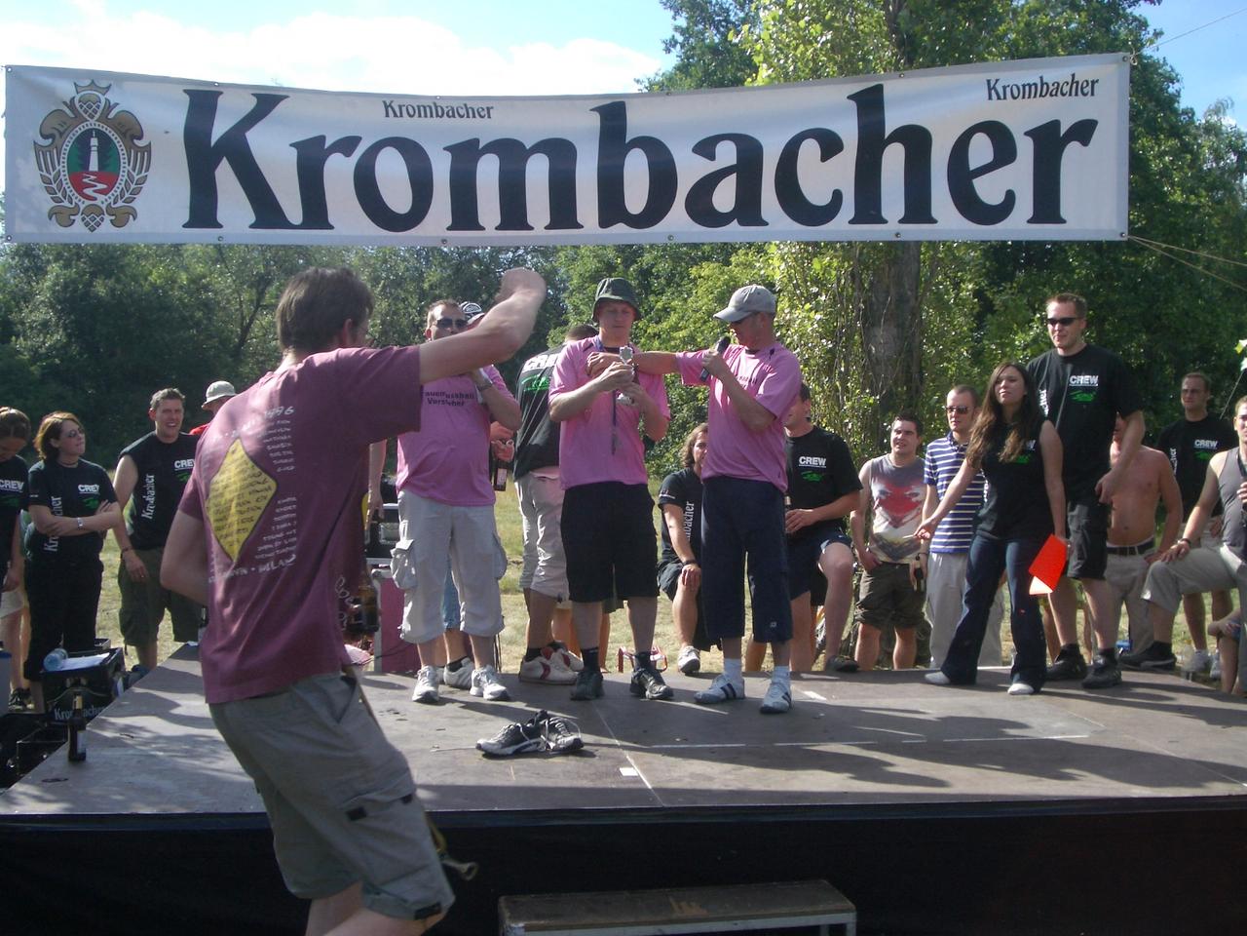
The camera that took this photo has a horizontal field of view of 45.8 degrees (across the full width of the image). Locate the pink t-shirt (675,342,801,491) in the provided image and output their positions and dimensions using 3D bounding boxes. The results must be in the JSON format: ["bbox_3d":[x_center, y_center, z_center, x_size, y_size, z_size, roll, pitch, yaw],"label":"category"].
[{"bbox_3d":[0.496,-0.222,6.400,0.540,0.660,0.360,1,1,38],"label":"pink t-shirt"}]

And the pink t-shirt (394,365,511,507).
[{"bbox_3d":[-0.774,-0.182,6.500,0.560,0.710,0.350,1,0,-15],"label":"pink t-shirt"}]

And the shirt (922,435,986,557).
[{"bbox_3d":[1.778,0.136,7.800,0.460,0.650,0.280,1,0,28],"label":"shirt"}]

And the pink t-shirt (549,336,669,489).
[{"bbox_3d":[-0.058,-0.242,6.500,0.530,0.680,0.340,1,0,-5],"label":"pink t-shirt"}]

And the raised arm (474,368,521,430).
[{"bbox_3d":[-0.555,-0.320,6.350,0.220,0.320,0.220,1,0,-15],"label":"raised arm"}]

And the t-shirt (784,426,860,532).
[{"bbox_3d":[0.951,0.063,7.650,0.550,0.620,0.320,1,0,20],"label":"t-shirt"}]

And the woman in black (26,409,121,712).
[{"bbox_3d":[-2.928,0.526,7.850,0.500,1.660,0.360,1,1,-42],"label":"woman in black"}]

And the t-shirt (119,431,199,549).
[{"bbox_3d":[-2.535,0.126,8.150,0.500,0.660,0.290,1,0,-33],"label":"t-shirt"}]

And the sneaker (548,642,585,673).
[{"bbox_3d":[-0.302,0.911,7.100,0.290,0.125,0.110,1,0,-25],"label":"sneaker"}]

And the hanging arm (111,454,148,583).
[{"bbox_3d":[-2.706,0.280,8.100,0.190,0.690,0.170,1,0,-35],"label":"hanging arm"}]

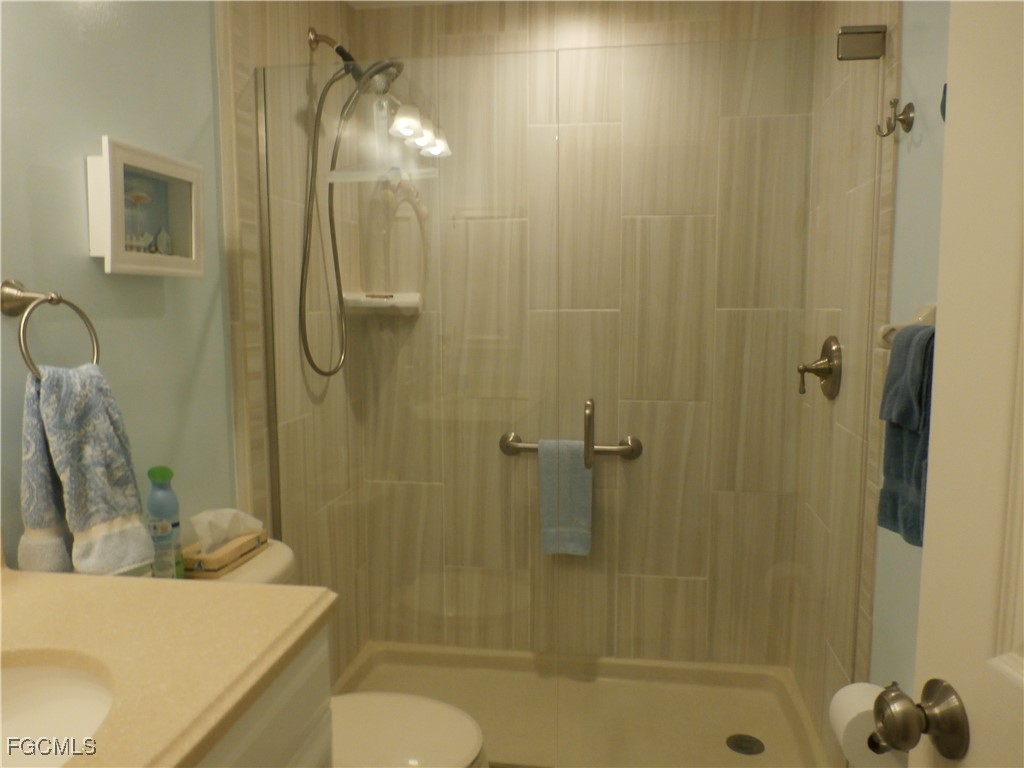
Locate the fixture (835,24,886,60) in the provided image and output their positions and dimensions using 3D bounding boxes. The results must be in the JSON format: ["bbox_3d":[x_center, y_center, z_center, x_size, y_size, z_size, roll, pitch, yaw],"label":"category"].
[{"bbox_3d":[0.785,-0.764,1.663,0.095,0.072,0.040,1,6,9],"label":"fixture"}]

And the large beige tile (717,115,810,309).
[{"bbox_3d":[0.803,-0.543,2.373,0.282,0.608,0.012,1,6,8],"label":"large beige tile"}]

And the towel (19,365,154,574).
[{"bbox_3d":[-0.665,0.139,1.202,0.125,0.336,0.205,1,6,8],"label":"towel"}]

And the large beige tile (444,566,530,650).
[{"bbox_3d":[-0.087,0.807,2.651,0.306,0.303,0.012,1,6,8],"label":"large beige tile"}]

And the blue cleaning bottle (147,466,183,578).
[{"bbox_3d":[-0.644,0.273,1.371,0.061,0.223,0.061,-3,7,-26],"label":"blue cleaning bottle"}]

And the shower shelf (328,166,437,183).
[{"bbox_3d":[-0.416,-0.679,2.423,0.300,0.040,0.200,1,6,9],"label":"shower shelf"}]

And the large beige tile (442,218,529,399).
[{"bbox_3d":[-0.093,-0.250,2.528,0.303,0.606,0.010,1,6,9],"label":"large beige tile"}]

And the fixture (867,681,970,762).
[{"bbox_3d":[0.367,0.308,0.678,0.066,0.067,0.067,-1,6,-4],"label":"fixture"}]

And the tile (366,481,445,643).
[{"bbox_3d":[-0.385,0.651,2.679,0.295,0.604,0.012,1,6,8],"label":"tile"}]

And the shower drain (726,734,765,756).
[{"bbox_3d":[0.684,1.059,2.164,0.107,0.012,0.107,1,6,9],"label":"shower drain"}]

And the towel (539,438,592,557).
[{"bbox_3d":[0.183,0.378,2.493,0.168,0.390,0.045,1,6,9],"label":"towel"}]

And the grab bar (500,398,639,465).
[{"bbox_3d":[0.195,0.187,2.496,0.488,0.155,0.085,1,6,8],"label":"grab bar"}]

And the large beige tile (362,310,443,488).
[{"bbox_3d":[-0.388,0.049,2.615,0.295,0.608,0.012,1,6,8],"label":"large beige tile"}]

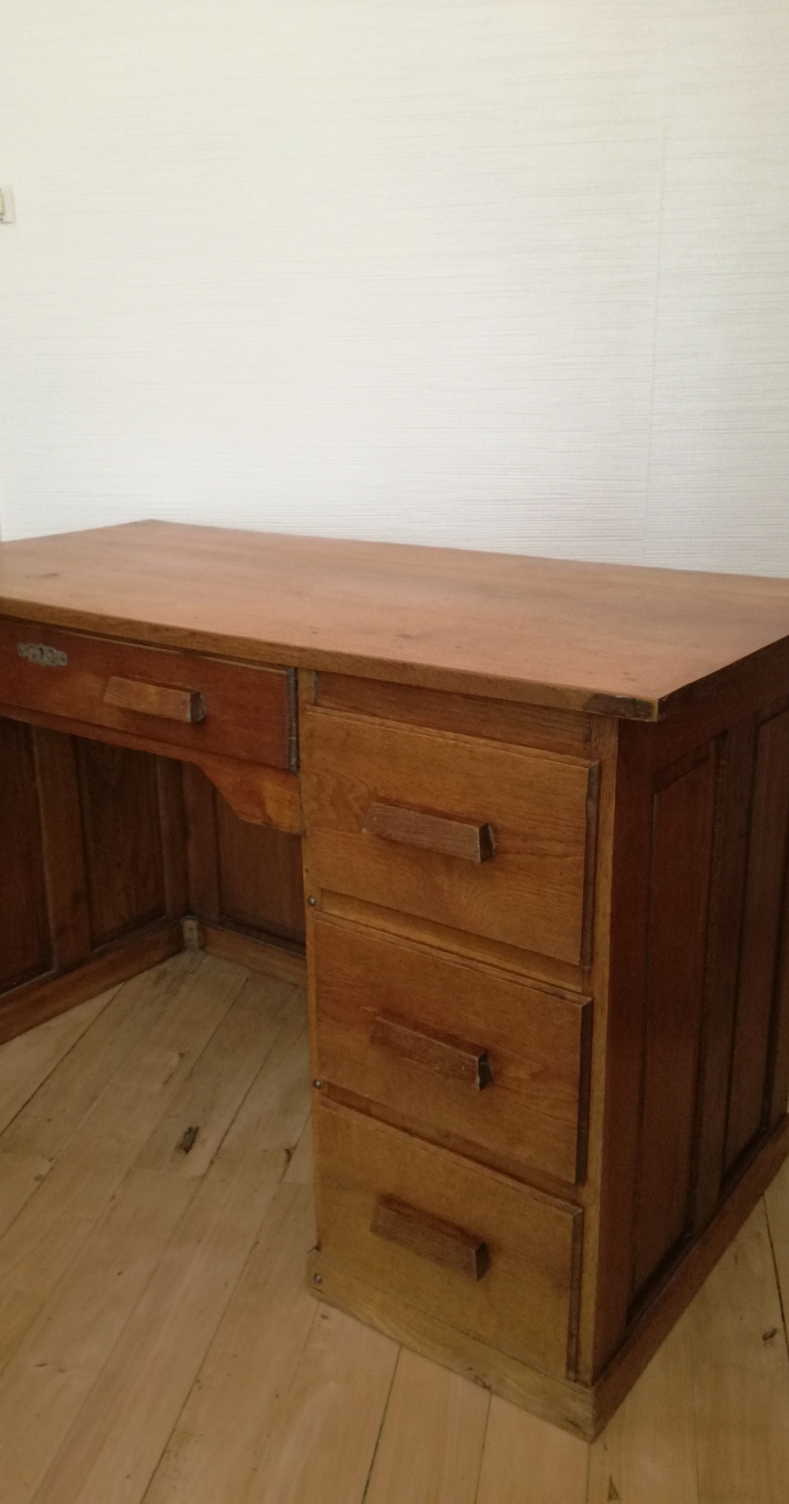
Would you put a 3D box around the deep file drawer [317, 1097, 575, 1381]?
[{"bbox_3d":[0.169,0.454,1.382,0.323,0.206,0.491,11,20,35],"label":"deep file drawer"}]

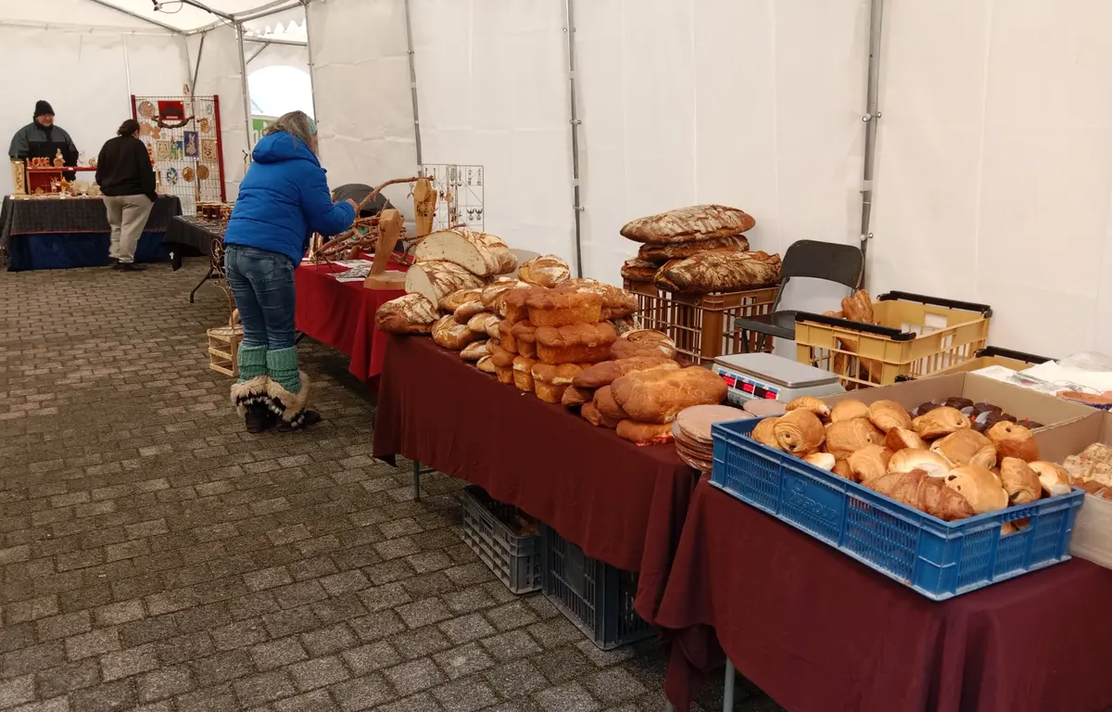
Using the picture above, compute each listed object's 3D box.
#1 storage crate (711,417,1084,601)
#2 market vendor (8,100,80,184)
[{"bbox_3d":[0.672,0.271,1.806,0.400,0.134,0.600,-5,15,-30],"label":"storage crate"},{"bbox_3d":[-6.039,-2.141,10.425,0.720,1.780,0.450,-7,17,-27],"label":"market vendor"}]

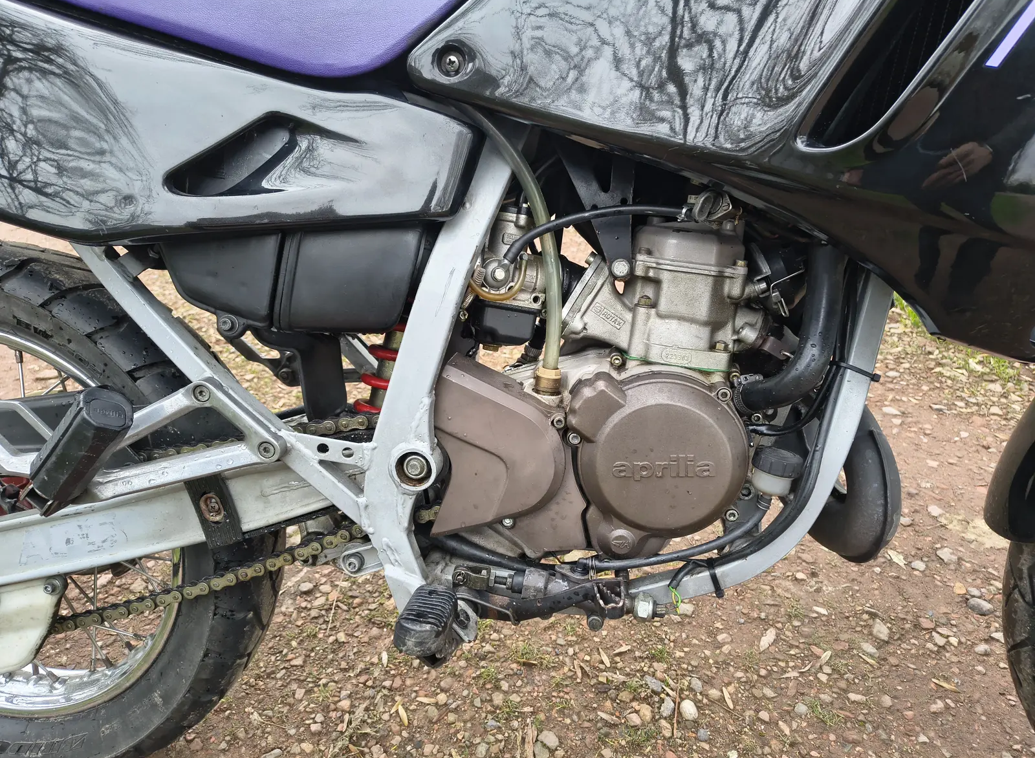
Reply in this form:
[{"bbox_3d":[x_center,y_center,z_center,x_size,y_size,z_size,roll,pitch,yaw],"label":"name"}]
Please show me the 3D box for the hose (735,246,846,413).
[{"bbox_3d":[0.241,-0.049,0.629,0.092,0.150,0.045,2,14,2],"label":"hose"}]

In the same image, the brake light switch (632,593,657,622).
[{"bbox_3d":[0.113,0.202,0.635,0.024,0.025,0.025,-1,13,7],"label":"brake light switch"}]

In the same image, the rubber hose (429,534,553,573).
[{"bbox_3d":[-0.025,0.169,0.699,0.122,0.018,0.018,16,15,-1],"label":"rubber hose"}]

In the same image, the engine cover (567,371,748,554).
[{"bbox_3d":[0.125,0.071,0.632,0.151,0.151,0.042,2,14,2],"label":"engine cover"}]

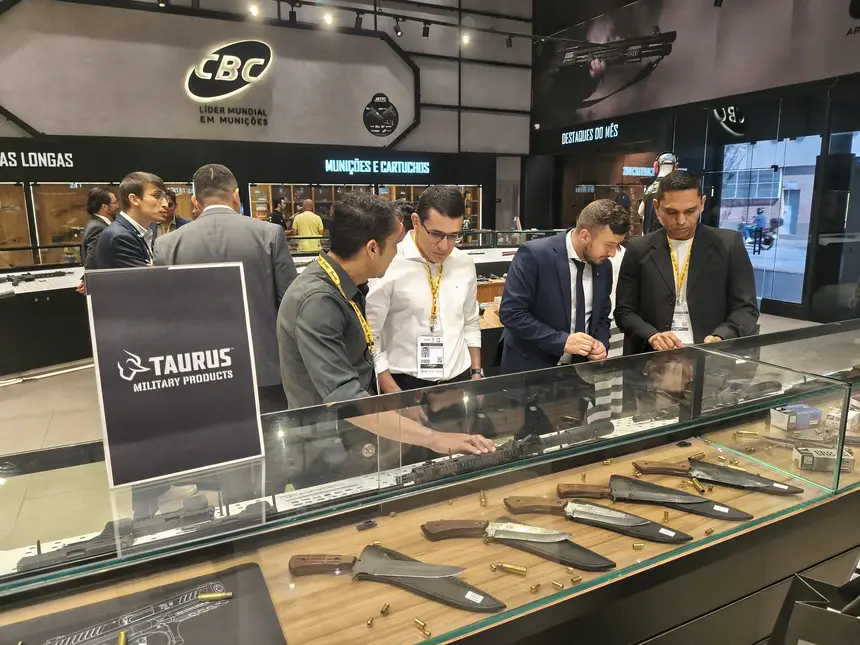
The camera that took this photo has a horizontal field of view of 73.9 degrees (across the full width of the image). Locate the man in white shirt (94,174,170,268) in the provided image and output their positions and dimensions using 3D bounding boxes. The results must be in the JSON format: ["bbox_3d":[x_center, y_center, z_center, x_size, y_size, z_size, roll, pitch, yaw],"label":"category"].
[{"bbox_3d":[-1.429,0.164,2.892,0.380,1.790,0.490,-5,12,-20],"label":"man in white shirt"}]

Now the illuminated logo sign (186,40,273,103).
[{"bbox_3d":[-2.901,-3.653,8.330,1.192,0.825,0.100,-7,13,-29],"label":"illuminated logo sign"}]

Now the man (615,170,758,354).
[{"bbox_3d":[0.963,0.288,2.273,0.580,1.722,0.420,3,12,18],"label":"man"}]

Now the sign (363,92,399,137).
[{"bbox_3d":[-0.823,-3.484,9.602,0.655,0.701,0.050,-7,13,-29],"label":"sign"}]

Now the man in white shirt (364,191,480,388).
[{"bbox_3d":[-0.002,0.334,2.214,0.500,1.688,0.370,-6,13,-22],"label":"man in white shirt"}]

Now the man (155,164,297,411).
[{"bbox_3d":[-0.839,0.240,2.483,0.560,1.789,0.340,-8,14,-31],"label":"man"}]

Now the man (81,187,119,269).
[{"bbox_3d":[-2.099,0.002,3.810,0.380,1.757,0.500,-8,14,-32],"label":"man"}]

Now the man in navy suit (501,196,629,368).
[{"bbox_3d":[0.483,0.364,2.183,0.530,1.626,0.480,-7,13,-27],"label":"man in navy suit"}]

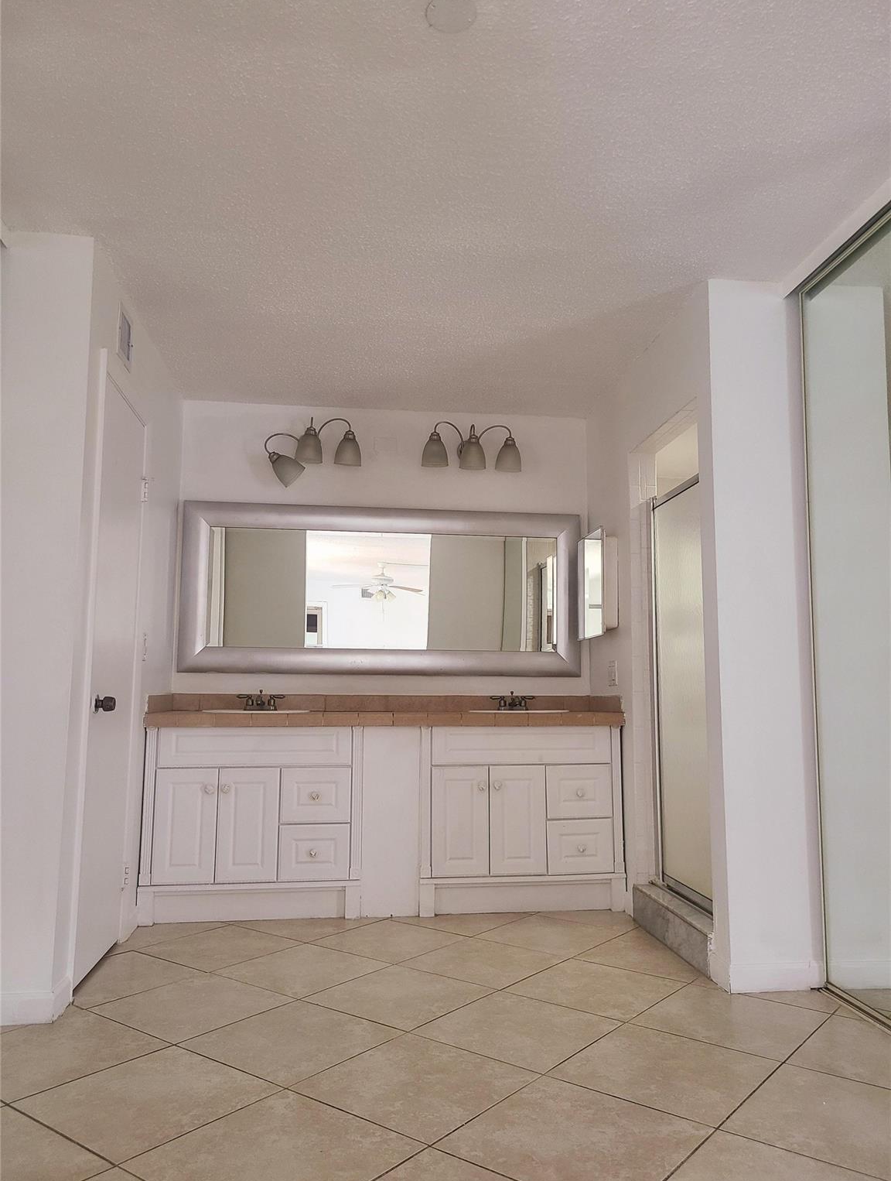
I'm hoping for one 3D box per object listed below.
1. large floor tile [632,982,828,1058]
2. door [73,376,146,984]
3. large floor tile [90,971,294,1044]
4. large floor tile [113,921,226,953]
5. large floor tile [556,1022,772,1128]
[{"bbox_3d":[0.856,1.281,2.665,0.455,0.010,0.455,-5,-8,38],"label":"large floor tile"},{"bbox_3d":[-1.230,0.299,3.255,0.040,2.030,0.610,1,-7,-7],"label":"door"},{"bbox_3d":[-0.789,1.302,2.800,0.455,0.010,0.455,-5,-8,38],"label":"large floor tile"},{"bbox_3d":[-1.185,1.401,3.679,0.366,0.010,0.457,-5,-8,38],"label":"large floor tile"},{"bbox_3d":[0.571,1.236,2.300,0.457,0.010,0.457,-5,-8,38],"label":"large floor tile"}]

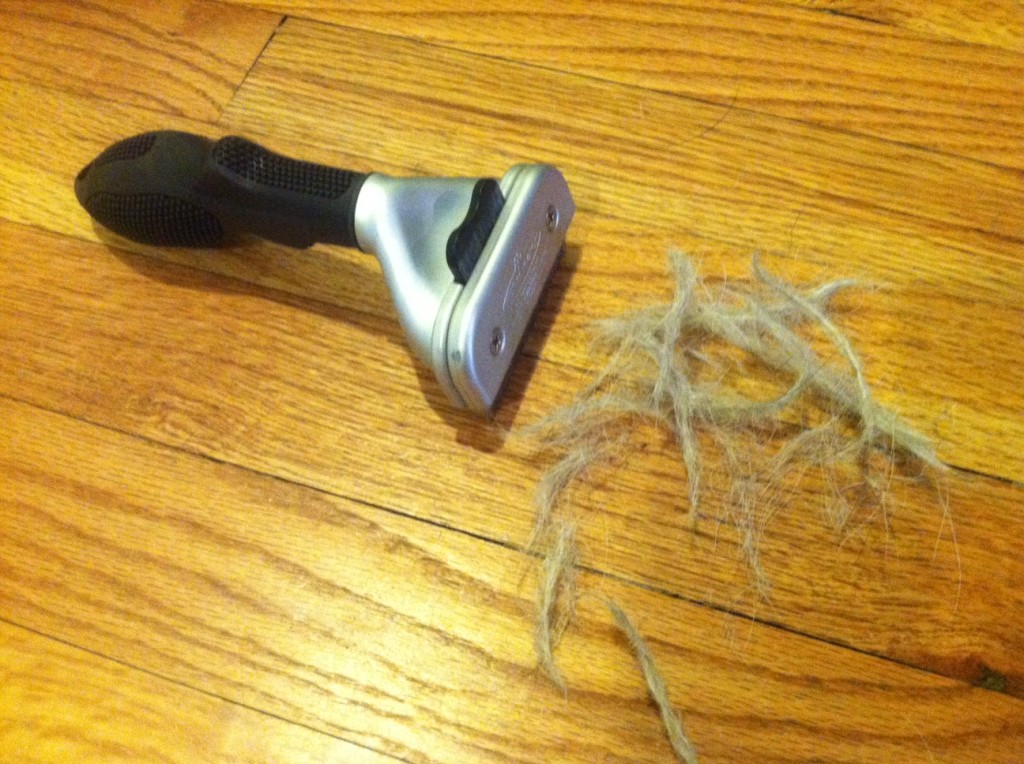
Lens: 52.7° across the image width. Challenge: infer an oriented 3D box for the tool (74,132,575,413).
[{"bbox_3d":[-0.059,-0.046,0.293,0.147,0.047,0.073,16,60,11],"label":"tool"}]

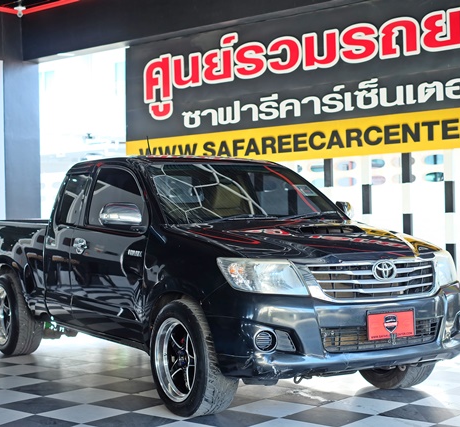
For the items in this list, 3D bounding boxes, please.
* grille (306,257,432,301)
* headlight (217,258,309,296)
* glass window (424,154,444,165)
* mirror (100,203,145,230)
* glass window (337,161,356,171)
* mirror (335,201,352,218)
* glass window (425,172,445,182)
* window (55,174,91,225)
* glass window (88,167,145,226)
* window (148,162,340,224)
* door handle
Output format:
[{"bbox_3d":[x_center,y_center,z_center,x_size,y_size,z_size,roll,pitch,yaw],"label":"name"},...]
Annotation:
[{"bbox_3d":[0.852,0.371,5.322,0.970,0.235,0.160,0,0,-32],"label":"grille"},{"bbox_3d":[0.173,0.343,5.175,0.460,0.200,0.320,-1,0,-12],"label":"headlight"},{"bbox_3d":[2.377,-0.624,10.887,0.285,0.115,0.060,-1,0,40],"label":"glass window"},{"bbox_3d":[-0.692,0.019,6.009,0.250,0.180,0.140,-1,0,-32],"label":"mirror"},{"bbox_3d":[1.447,-0.591,11.659,0.285,0.115,0.060,-1,0,40],"label":"glass window"},{"bbox_3d":[0.862,-0.013,7.057,0.130,0.170,0.250,-1,0,41],"label":"mirror"},{"bbox_3d":[2.380,-0.420,10.884,0.285,0.115,0.060,-1,0,40],"label":"glass window"},{"bbox_3d":[-1.186,-0.106,7.273,0.070,0.410,0.610,17,-9,-30],"label":"window"},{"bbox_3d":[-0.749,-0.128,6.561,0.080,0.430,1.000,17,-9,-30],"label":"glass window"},{"bbox_3d":[0.059,-0.161,6.606,1.440,0.110,0.780,0,33,-32],"label":"window"},{"bbox_3d":[-1.084,0.231,6.845,0.060,0.110,0.190,-1,0,-32],"label":"door handle"}]

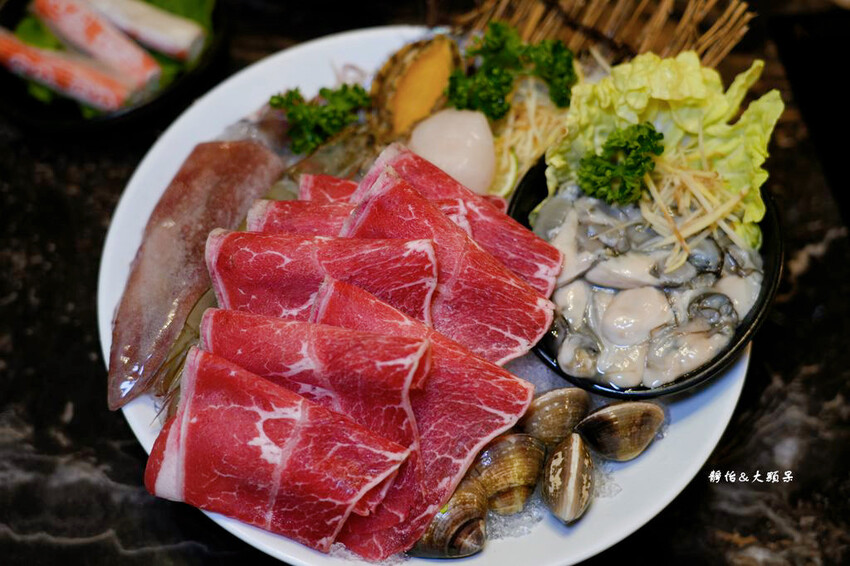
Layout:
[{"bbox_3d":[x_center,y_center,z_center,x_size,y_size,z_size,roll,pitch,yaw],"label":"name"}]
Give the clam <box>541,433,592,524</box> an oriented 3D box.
[{"bbox_3d":[0.066,0.090,0.554,0.023,0.035,0.044,7,72,-5],"label":"clam"}]

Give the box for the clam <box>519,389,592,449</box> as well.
[{"bbox_3d":[0.060,0.064,0.566,0.041,0.034,0.023,-25,71,-12],"label":"clam"}]

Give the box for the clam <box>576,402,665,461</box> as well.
[{"bbox_3d":[0.092,0.070,0.567,0.043,0.035,0.022,-7,61,-7],"label":"clam"}]

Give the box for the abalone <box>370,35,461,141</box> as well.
[{"bbox_3d":[-0.005,-0.107,0.659,0.049,0.026,0.065,32,77,-22],"label":"abalone"}]

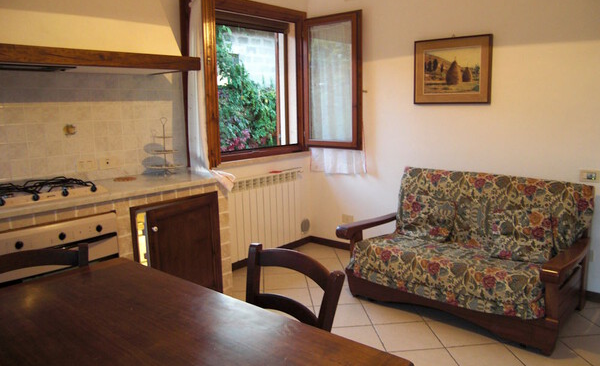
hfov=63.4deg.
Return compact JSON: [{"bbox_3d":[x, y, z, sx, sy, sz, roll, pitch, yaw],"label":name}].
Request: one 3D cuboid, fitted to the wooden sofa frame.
[{"bbox_3d":[1.087,0.567,3.329,1.424,0.518,0.875,8,13,40],"label":"wooden sofa frame"}]

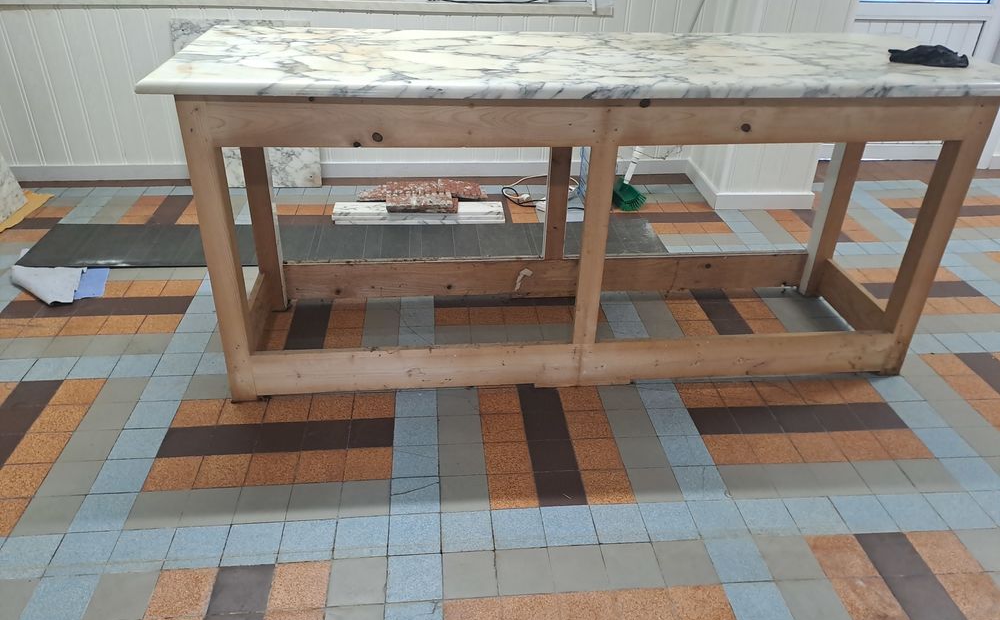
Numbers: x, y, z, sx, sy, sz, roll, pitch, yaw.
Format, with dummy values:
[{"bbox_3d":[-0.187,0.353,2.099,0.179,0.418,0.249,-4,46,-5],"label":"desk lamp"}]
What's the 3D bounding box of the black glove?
[{"bbox_3d":[1.420,-0.849,2.407,0.218,0.040,0.110,8,31,10],"label":"black glove"}]

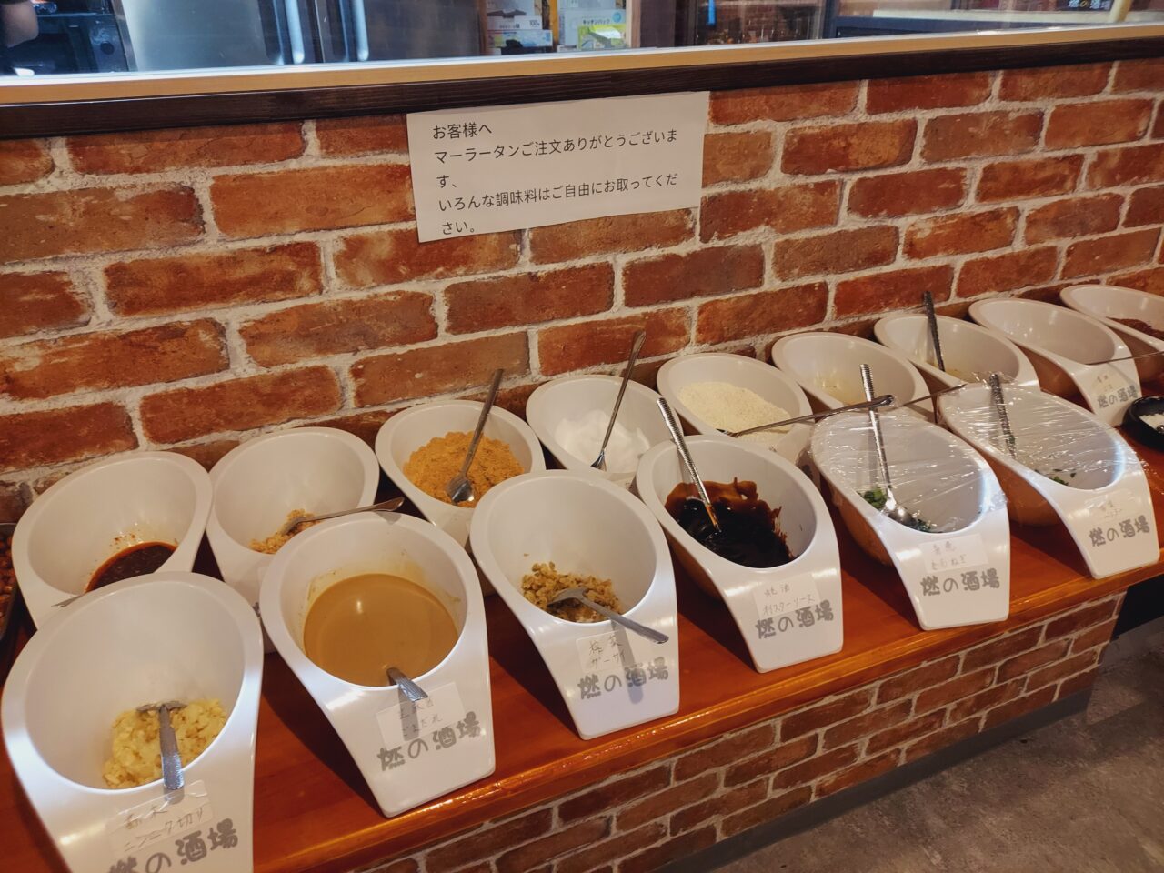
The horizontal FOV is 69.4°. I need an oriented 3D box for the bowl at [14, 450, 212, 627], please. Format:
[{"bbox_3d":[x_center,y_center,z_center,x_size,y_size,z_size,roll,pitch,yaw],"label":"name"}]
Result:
[{"bbox_3d":[-0.378,0.102,0.696,0.149,0.082,0.228,-9,29,-15],"label":"bowl"}]

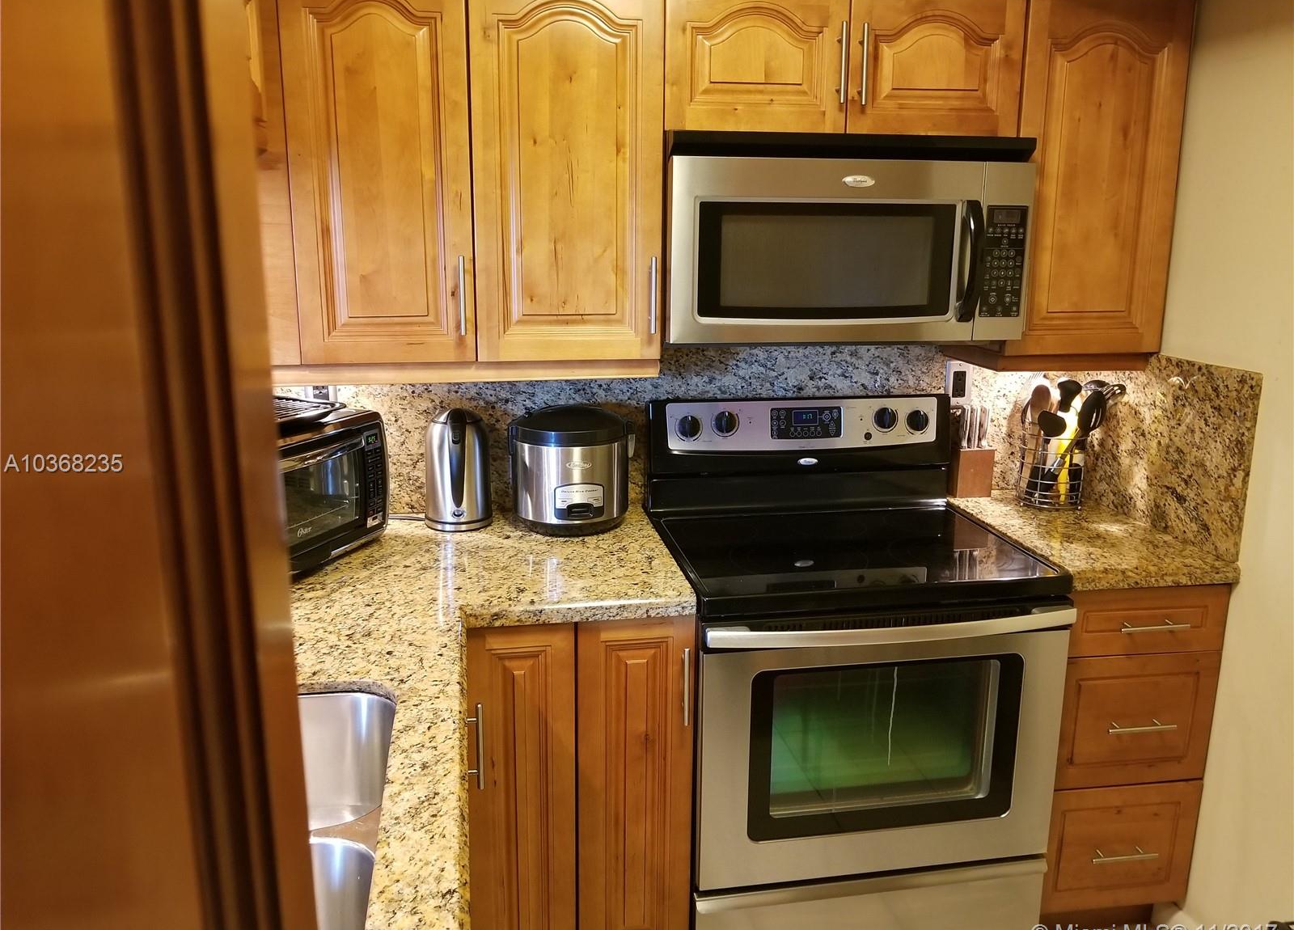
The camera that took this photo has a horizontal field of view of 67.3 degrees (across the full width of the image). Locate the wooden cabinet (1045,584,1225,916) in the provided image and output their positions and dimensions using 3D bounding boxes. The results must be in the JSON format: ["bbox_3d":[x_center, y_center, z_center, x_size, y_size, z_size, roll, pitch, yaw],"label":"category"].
[{"bbox_3d":[0.996,0.563,2.392,0.382,0.761,0.615,-2,12,-9],"label":"wooden cabinet"}]

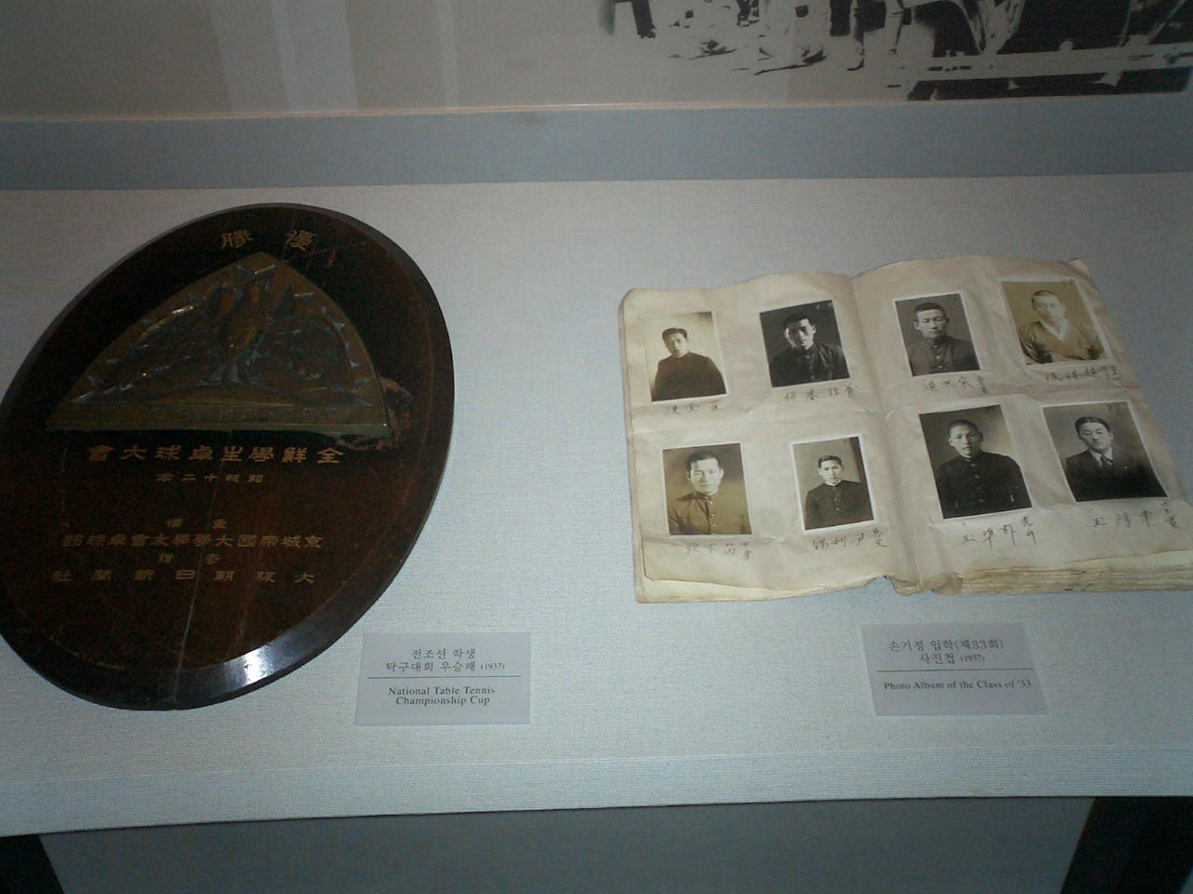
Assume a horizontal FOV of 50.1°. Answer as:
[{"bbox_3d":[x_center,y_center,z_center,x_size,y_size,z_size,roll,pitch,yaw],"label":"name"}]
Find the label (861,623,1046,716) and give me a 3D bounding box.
[{"bbox_3d":[0.212,0.131,0.759,0.100,0.004,0.059,0,54,-2],"label":"label"}]

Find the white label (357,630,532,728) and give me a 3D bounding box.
[{"bbox_3d":[-0.089,0.135,0.748,0.100,0.004,0.059,0,54,-2],"label":"white label"}]

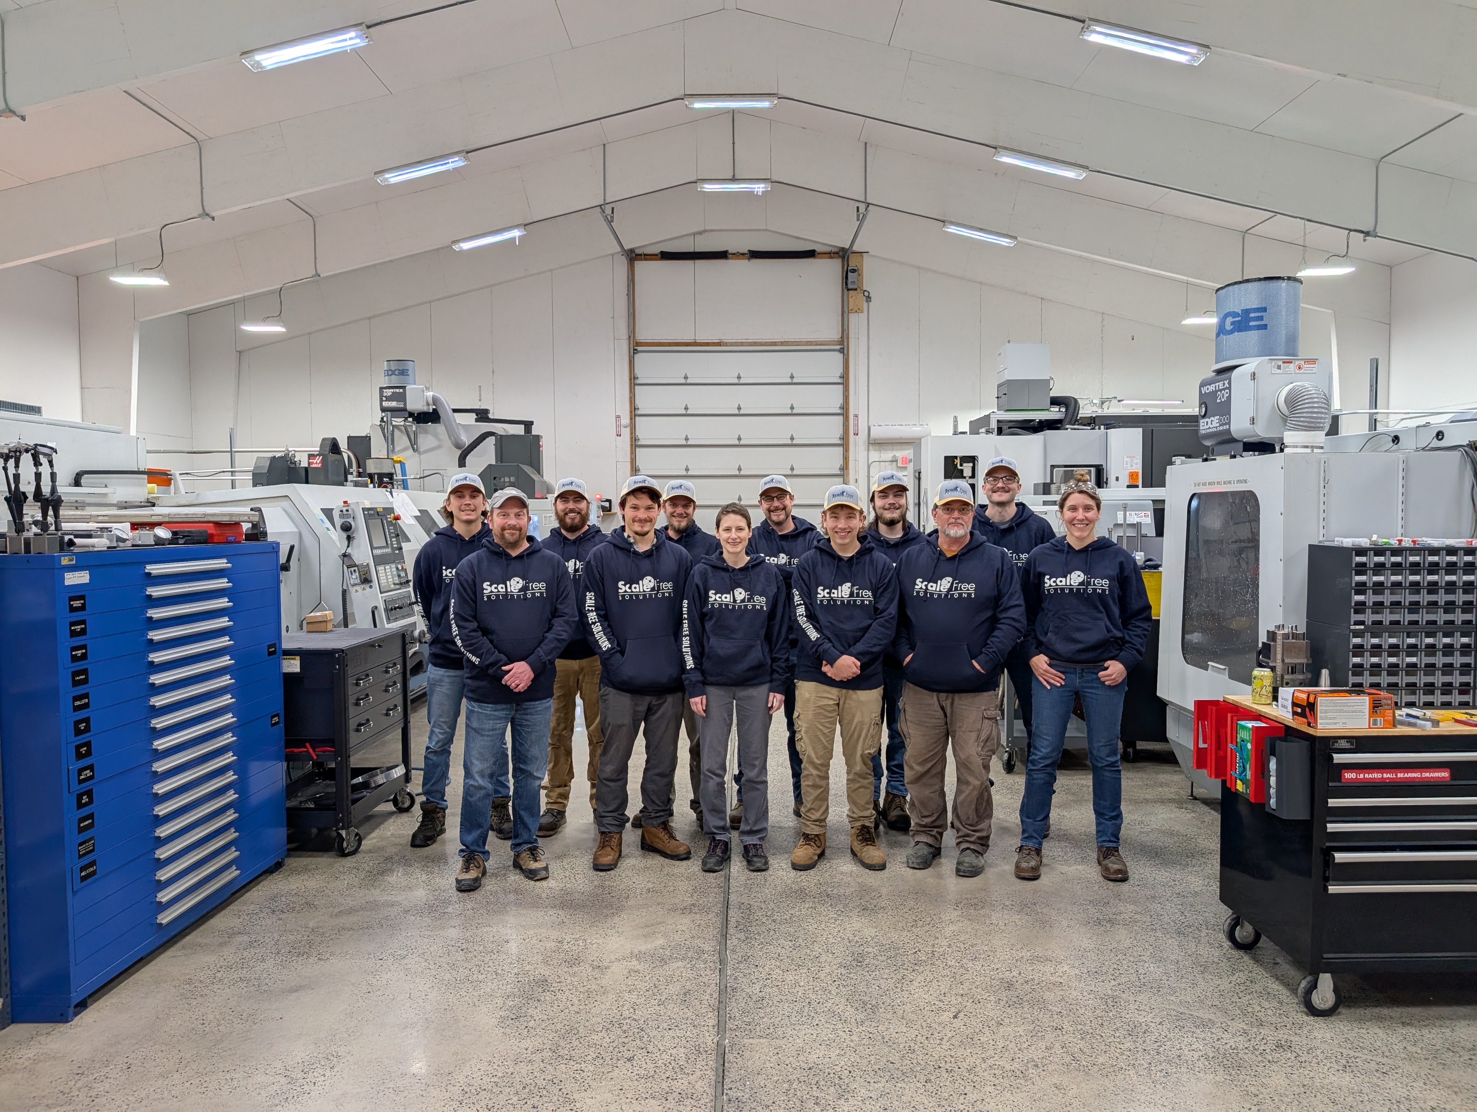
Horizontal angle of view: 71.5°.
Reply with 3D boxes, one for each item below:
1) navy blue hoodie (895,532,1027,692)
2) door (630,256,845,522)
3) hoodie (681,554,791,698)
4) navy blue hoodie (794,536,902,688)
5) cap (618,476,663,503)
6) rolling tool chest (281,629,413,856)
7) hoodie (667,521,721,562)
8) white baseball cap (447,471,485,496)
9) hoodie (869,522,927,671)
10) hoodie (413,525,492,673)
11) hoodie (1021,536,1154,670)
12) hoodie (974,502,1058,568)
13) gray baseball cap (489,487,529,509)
[{"bbox_3d":[1.030,0.261,4.780,0.600,0.740,0.380,1,3,17],"label":"navy blue hoodie"},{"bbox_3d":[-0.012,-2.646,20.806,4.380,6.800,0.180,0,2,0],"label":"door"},{"bbox_3d":[-0.011,0.329,4.790,0.505,0.670,0.290,0,3,-2],"label":"hoodie"},{"bbox_3d":[0.500,0.262,4.800,0.510,0.730,0.350,0,3,3],"label":"navy blue hoodie"},{"bbox_3d":[-0.450,-0.311,4.730,0.190,0.130,0.260,-1,3,-13],"label":"cap"},{"bbox_3d":[-2.102,0.923,5.343,0.520,0.990,0.850,0,2,3],"label":"rolling tool chest"},{"bbox_3d":[-0.316,0.184,5.456,0.560,0.730,0.330,0,2,-2],"label":"hoodie"},{"bbox_3d":[-1.358,-0.360,5.124,0.185,0.135,0.265,-1,3,-15],"label":"white baseball cap"},{"bbox_3d":[0.801,0.204,5.330,0.540,0.750,0.320,0,3,6],"label":"hoodie"},{"bbox_3d":[-1.386,0.199,5.207,0.530,0.740,0.350,-1,3,-12],"label":"hoodie"},{"bbox_3d":[1.579,0.210,4.669,0.565,0.595,0.340,1,3,17],"label":"hoodie"},{"bbox_3d":[1.369,0.098,5.300,0.570,0.740,0.330,0,3,10],"label":"hoodie"},{"bbox_3d":[-1.001,-0.251,4.470,0.175,0.110,0.260,-1,3,-13],"label":"gray baseball cap"}]

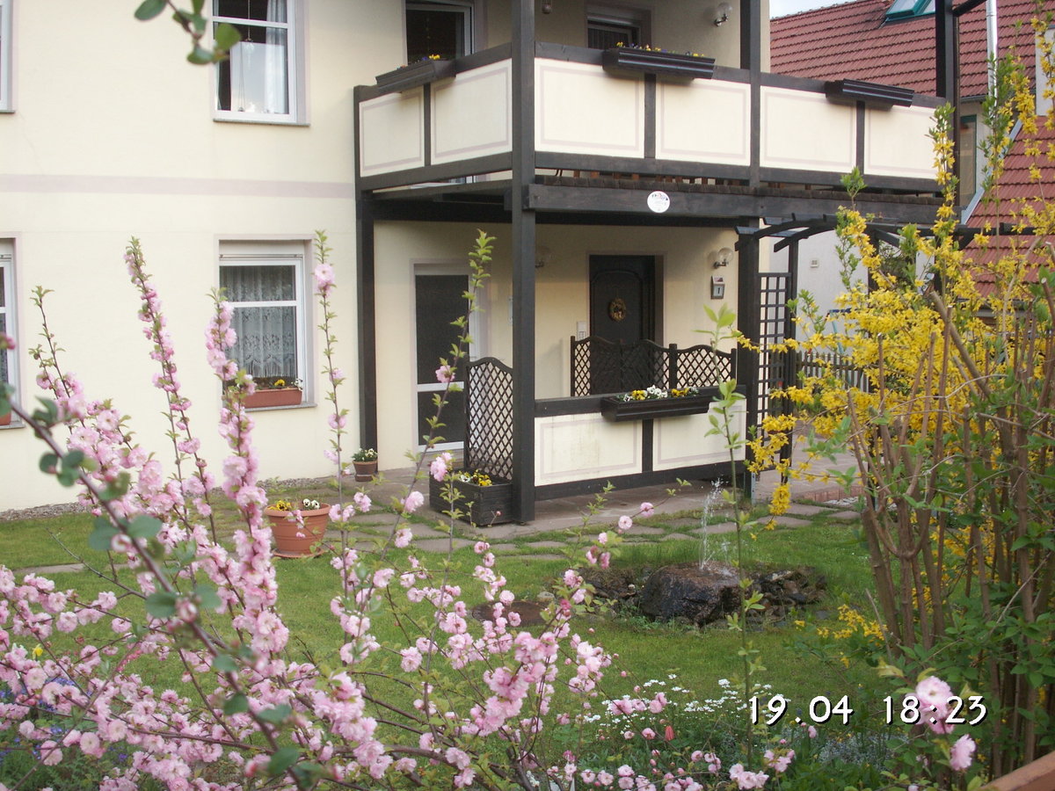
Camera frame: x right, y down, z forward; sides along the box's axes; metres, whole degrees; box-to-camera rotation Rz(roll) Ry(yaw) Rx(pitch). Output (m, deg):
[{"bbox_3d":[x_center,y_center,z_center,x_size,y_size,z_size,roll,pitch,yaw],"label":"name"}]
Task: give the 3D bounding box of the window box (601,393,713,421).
[{"bbox_3d":[1.117,0.096,9.654,1.025,0.178,0.223,-4,8,-32],"label":"window box"}]

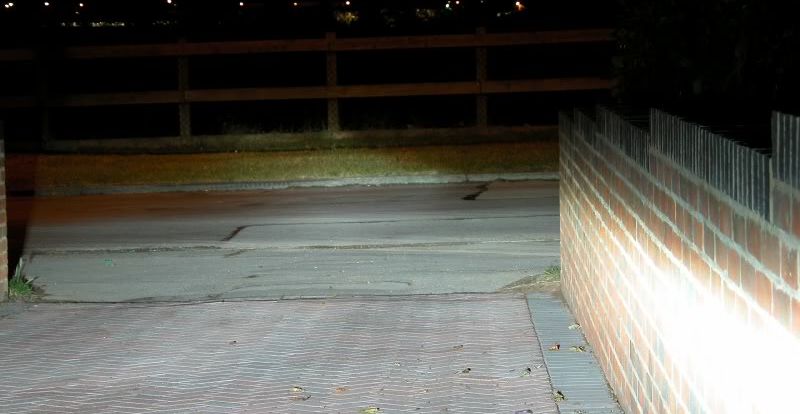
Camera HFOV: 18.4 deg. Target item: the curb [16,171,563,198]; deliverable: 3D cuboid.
[{"bbox_3d":[-1.074,-0.234,24.250,5.300,0.110,0.160,-2,4,0],"label":"curb"}]

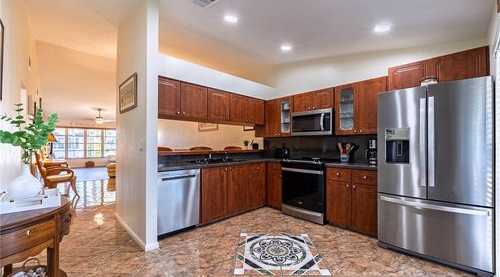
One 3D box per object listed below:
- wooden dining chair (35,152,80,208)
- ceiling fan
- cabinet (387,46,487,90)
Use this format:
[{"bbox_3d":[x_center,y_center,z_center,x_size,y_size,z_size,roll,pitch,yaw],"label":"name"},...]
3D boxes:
[{"bbox_3d":[-4.300,0.831,4.370,0.570,1.040,0.650,-1,-2,41],"label":"wooden dining chair"},{"bbox_3d":[-6.920,-1.005,9.000,1.250,0.660,1.250,1,-2,-44],"label":"ceiling fan"},{"bbox_3d":[2.211,-0.687,2.367,0.820,0.360,0.570,-1,-2,42],"label":"cabinet"}]

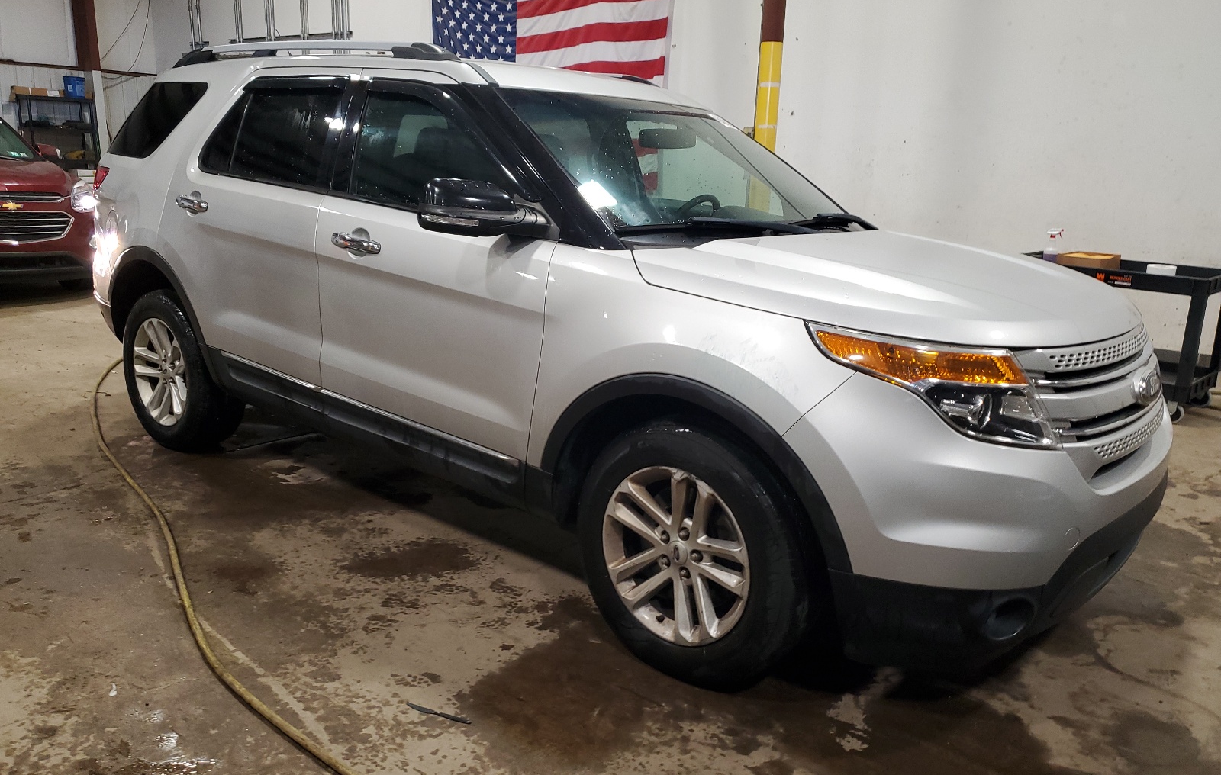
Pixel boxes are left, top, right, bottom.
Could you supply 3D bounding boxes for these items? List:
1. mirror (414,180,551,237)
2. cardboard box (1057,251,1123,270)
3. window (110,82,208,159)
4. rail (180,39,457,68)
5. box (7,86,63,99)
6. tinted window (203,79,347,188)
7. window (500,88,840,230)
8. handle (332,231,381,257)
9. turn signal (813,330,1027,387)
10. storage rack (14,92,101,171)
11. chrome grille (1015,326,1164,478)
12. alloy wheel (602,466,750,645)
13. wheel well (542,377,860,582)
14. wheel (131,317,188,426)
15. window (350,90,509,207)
[{"bbox_3d":[-0.344,-0.500,2.560,0.270,0.165,0.250,13,18,37],"label":"mirror"},{"bbox_3d":[2.981,-0.757,5.723,0.330,0.120,0.260,-11,19,-42],"label":"cardboard box"},{"bbox_3d":[-2.084,-1.221,4.185,0.862,0.371,0.060,15,-4,41],"label":"window"},{"bbox_3d":[-1.282,-1.329,3.680,1.970,0.100,0.080,13,18,37],"label":"rail"},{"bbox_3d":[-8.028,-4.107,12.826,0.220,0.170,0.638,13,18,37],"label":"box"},{"bbox_3d":[-1.304,-0.989,3.534,0.931,0.429,0.060,13,-1,37],"label":"tinted window"},{"bbox_3d":[0.307,-0.809,3.296,1.450,0.100,0.820,-15,57,-49],"label":"window"},{"bbox_3d":[-0.836,-0.472,3.031,0.238,0.055,0.060,13,18,37],"label":"handle"},{"bbox_3d":[0.715,-0.060,2.108,0.500,0.135,0.125,0,14,-5],"label":"turn signal"},{"bbox_3d":[-7.870,-3.158,13.184,0.450,1.900,0.883,13,18,37],"label":"storage rack"},{"bbox_3d":[1.421,-0.006,2.592,0.260,0.360,1.100,13,18,37],"label":"chrome grille"},{"bbox_3d":[0.227,0.439,2.533,0.497,0.497,0.200,14,18,39],"label":"alloy wheel"},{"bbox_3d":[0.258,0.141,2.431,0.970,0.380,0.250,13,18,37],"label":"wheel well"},{"bbox_3d":[-1.998,-0.084,4.258,0.497,0.497,0.200,13,18,37],"label":"wheel"},{"bbox_3d":[-0.550,-0.778,2.948,0.830,0.385,0.050,13,-2,37],"label":"window"}]

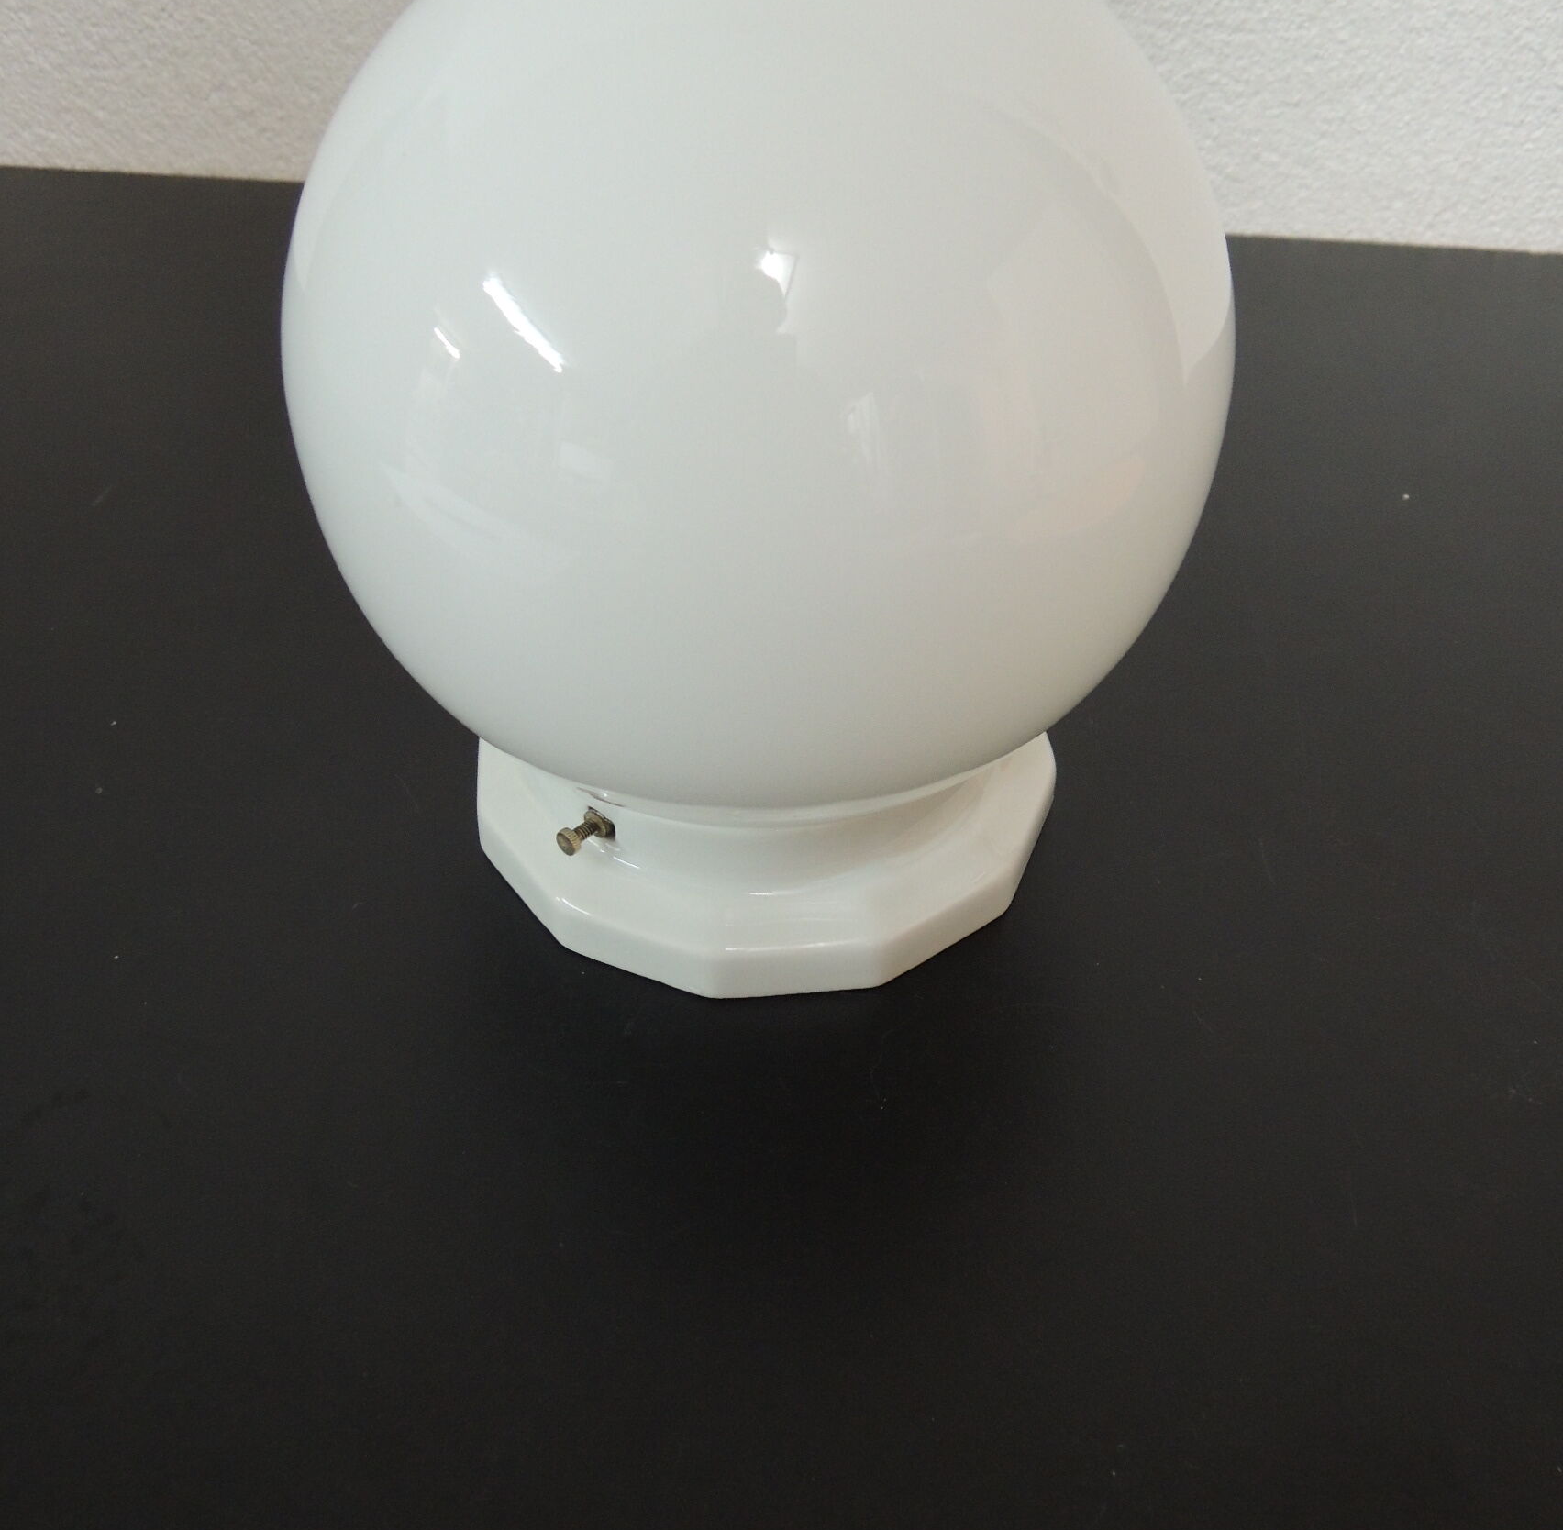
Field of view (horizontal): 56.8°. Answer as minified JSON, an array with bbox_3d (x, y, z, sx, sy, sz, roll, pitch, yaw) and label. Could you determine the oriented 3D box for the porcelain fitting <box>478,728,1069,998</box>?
[{"bbox_3d":[-0.004,-0.014,0.387,0.157,0.046,0.157,-1,43,0],"label":"porcelain fitting"}]

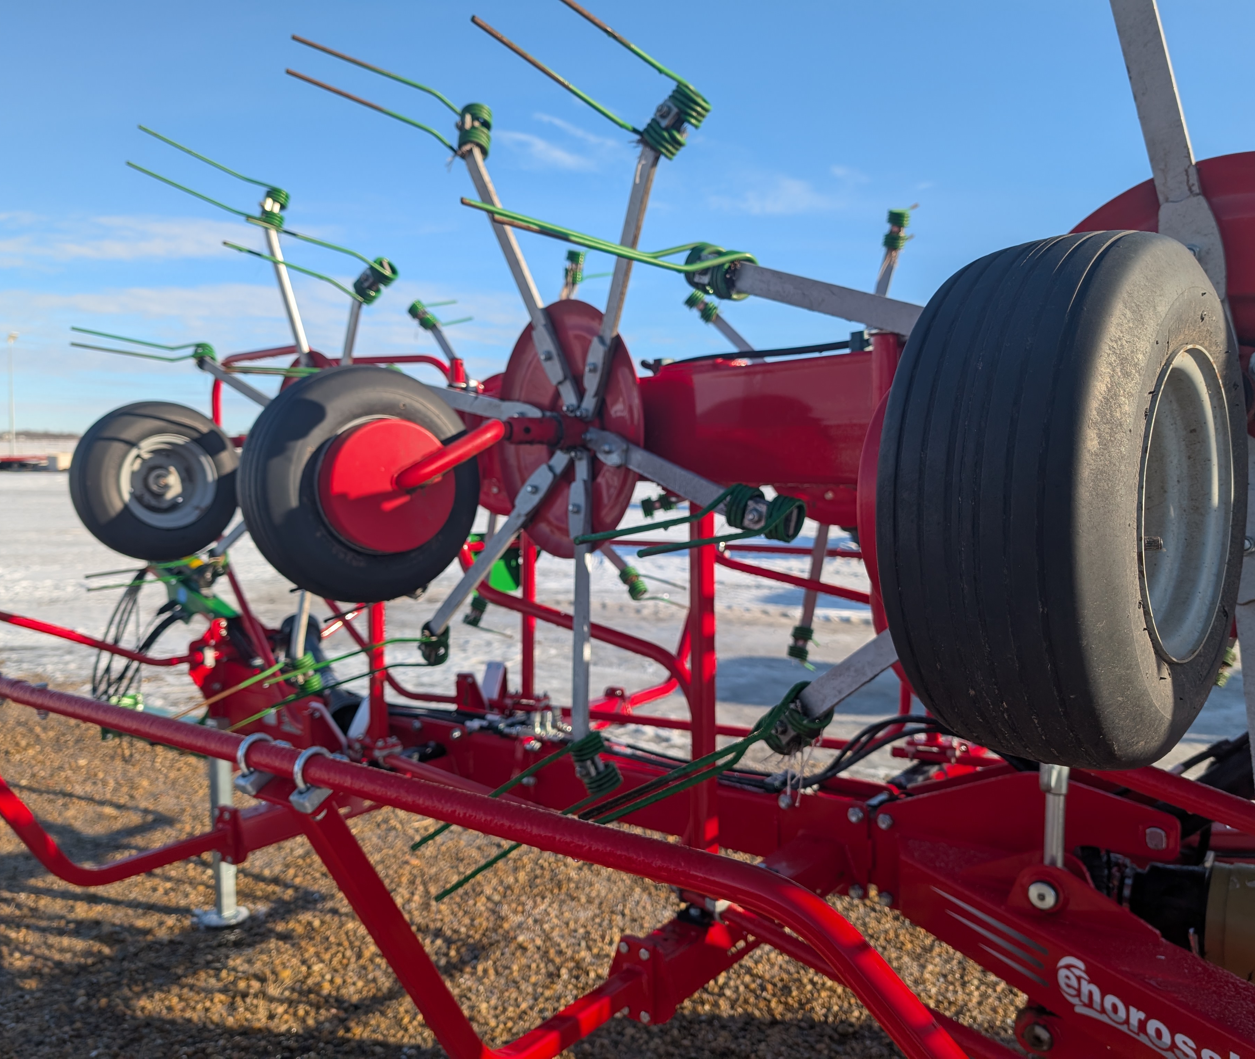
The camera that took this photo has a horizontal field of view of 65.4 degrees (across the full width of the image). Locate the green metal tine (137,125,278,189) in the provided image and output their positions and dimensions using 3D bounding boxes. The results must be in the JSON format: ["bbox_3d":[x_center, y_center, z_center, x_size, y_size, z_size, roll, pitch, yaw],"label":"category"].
[{"bbox_3d":[-1.140,-1.008,2.674,0.384,0.012,0.045,15,-17,-38],"label":"green metal tine"}]

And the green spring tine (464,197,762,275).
[{"bbox_3d":[-0.023,-0.386,1.314,0.402,0.041,0.119,-1,25,-30],"label":"green spring tine"}]

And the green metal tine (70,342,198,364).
[{"bbox_3d":[-1.554,-0.555,3.085,0.363,0.034,0.012,2,19,-28],"label":"green metal tine"}]

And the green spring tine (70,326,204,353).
[{"bbox_3d":[-1.582,-0.612,3.166,0.393,0.047,0.012,3,34,-27],"label":"green spring tine"}]

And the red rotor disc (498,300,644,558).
[{"bbox_3d":[-0.111,-0.202,2.023,0.060,0.524,0.524,-3,6,-38],"label":"red rotor disc"}]

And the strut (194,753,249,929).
[{"bbox_3d":[-1.358,0.981,3.240,0.170,0.650,0.170,4,7,38],"label":"strut"}]

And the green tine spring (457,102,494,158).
[{"bbox_3d":[-0.322,-0.848,2.074,0.068,0.105,0.068,-3,-13,-38],"label":"green tine spring"}]

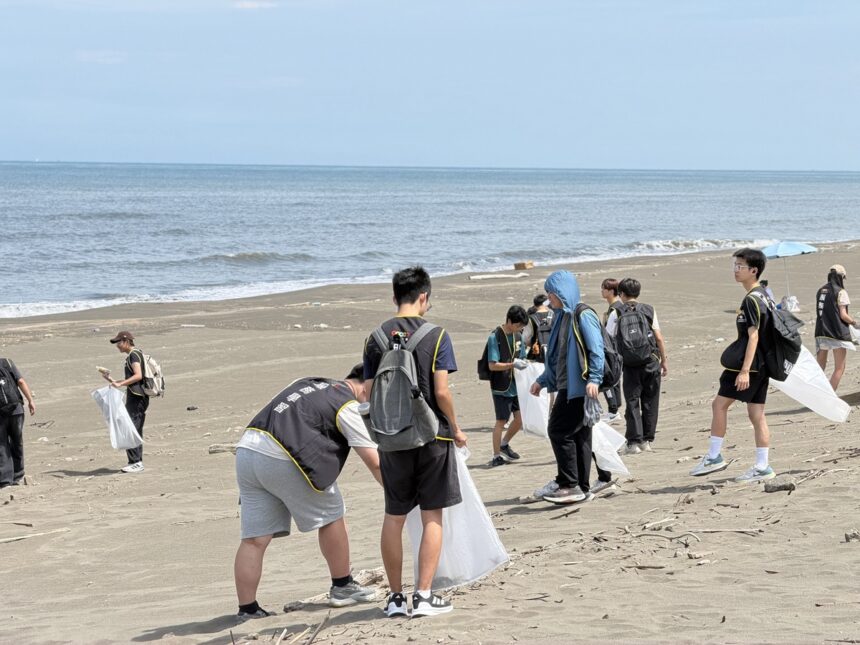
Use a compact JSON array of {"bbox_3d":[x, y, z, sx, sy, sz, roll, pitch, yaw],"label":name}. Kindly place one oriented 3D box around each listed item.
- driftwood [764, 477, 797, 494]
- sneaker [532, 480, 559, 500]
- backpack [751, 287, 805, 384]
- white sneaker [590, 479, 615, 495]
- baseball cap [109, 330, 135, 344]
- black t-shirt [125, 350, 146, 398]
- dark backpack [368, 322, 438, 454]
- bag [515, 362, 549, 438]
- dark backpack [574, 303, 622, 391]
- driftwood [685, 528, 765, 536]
[{"bbox_3d":[2.554,1.188,18.100,0.235,0.110,0.140,1,4,0],"label":"driftwood"},{"bbox_3d":[0.912,1.271,18.800,0.285,0.120,0.110,-1,4,-28],"label":"sneaker"},{"bbox_3d":[2.588,0.097,18.450,0.350,0.630,0.300,0,4,-14],"label":"backpack"},{"bbox_3d":[1.320,1.247,18.950,0.280,0.115,0.110,-1,4,-22],"label":"white sneaker"},{"bbox_3d":[-3.589,0.175,29.000,0.270,0.140,0.180,-12,5,-6],"label":"baseball cap"},{"bbox_3d":[-3.497,0.618,29.500,0.270,0.580,0.440,0,4,-12],"label":"black t-shirt"},{"bbox_3d":[-0.133,0.320,12.430,0.330,0.600,0.270,2,4,24],"label":"dark backpack"},{"bbox_3d":[1.050,0.791,25.200,0.420,0.750,0.360,1,4,0],"label":"bag"},{"bbox_3d":[1.278,0.198,18.950,0.320,0.600,0.330,-2,4,-35],"label":"dark backpack"},{"bbox_3d":[1.754,1.251,14.800,0.470,0.040,0.070,1,4,6],"label":"driftwood"}]

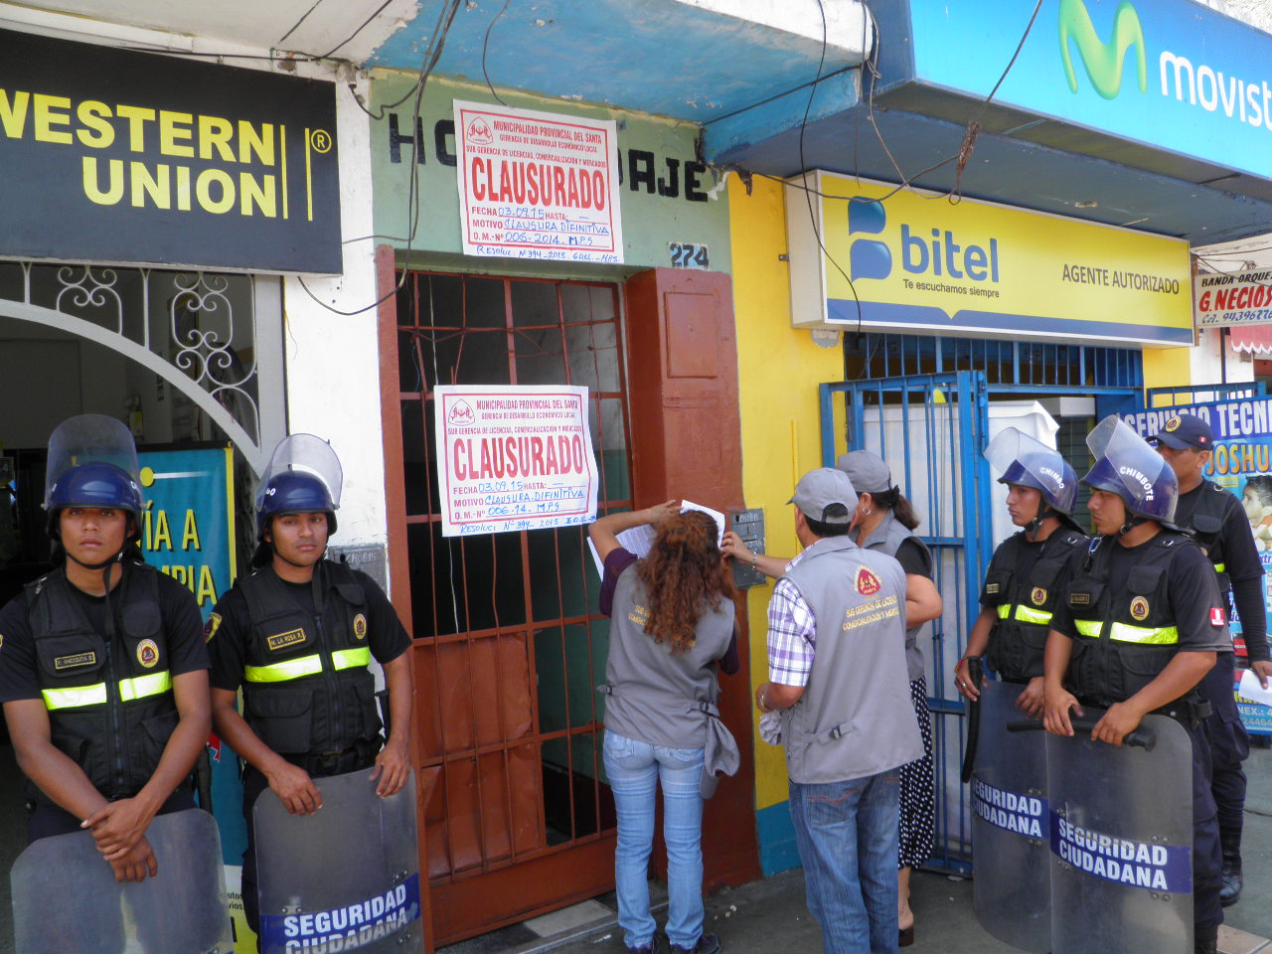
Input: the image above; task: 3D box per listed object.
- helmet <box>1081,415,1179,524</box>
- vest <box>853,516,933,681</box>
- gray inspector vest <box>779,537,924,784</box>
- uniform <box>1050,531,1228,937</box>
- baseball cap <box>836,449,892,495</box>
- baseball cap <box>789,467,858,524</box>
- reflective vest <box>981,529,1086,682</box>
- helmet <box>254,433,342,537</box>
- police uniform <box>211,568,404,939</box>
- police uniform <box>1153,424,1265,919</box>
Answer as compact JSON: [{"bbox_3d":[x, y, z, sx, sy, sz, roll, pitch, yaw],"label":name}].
[{"bbox_3d":[1.417,-0.021,2.950,0.290,0.310,0.230,-2,1,5],"label":"helmet"},{"bbox_3d":[0.841,0.405,3.420,0.290,0.600,0.420,-2,3,12],"label":"vest"},{"bbox_3d":[0.627,0.532,3.000,0.460,0.700,0.300,-5,4,-33],"label":"gray inspector vest"},{"bbox_3d":[1.507,0.777,3.100,0.320,1.200,0.520,-5,4,-40],"label":"uniform"},{"bbox_3d":[0.756,-0.012,3.520,0.260,0.150,0.180,-2,1,28],"label":"baseball cap"},{"bbox_3d":[0.553,0.054,3.020,0.175,0.155,0.270,-4,3,-18],"label":"baseball cap"},{"bbox_3d":[1.312,0.428,3.400,0.280,0.510,0.410,-3,1,-27],"label":"reflective vest"},{"bbox_3d":[-0.928,0.029,2.830,0.225,0.295,0.300,-5,4,-36],"label":"helmet"},{"bbox_3d":[-0.900,0.830,2.880,0.530,1.200,0.320,-5,4,-37],"label":"police uniform"},{"bbox_3d":[2.118,0.642,3.830,0.360,1.760,0.500,-3,1,-28],"label":"police uniform"}]

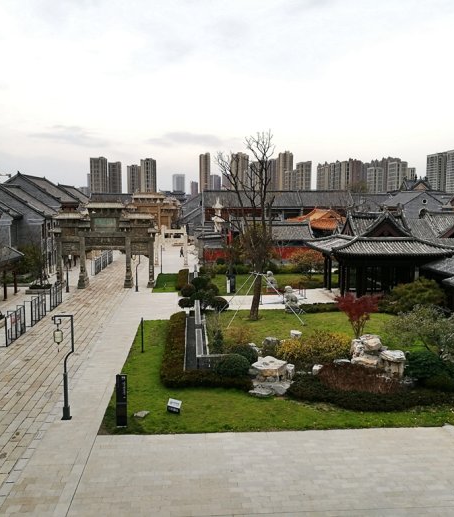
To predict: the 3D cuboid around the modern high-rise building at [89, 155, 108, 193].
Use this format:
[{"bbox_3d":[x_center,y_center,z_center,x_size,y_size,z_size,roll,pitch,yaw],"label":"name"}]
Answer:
[{"bbox_3d":[-172.112,-102.305,723.409,20.000,70.000,16.000,0,6,-4],"label":"modern high-rise building"}]

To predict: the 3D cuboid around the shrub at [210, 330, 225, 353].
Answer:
[{"bbox_3d":[-0.513,4.672,30.643,0.750,1.400,0.750,0,6,0],"label":"shrub"}]

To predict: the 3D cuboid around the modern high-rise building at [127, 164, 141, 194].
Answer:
[{"bbox_3d":[-170.708,-133.675,982.042,24.000,71.900,17.000,0,6,-4],"label":"modern high-rise building"}]

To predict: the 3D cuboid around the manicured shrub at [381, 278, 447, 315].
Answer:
[{"bbox_3d":[14.662,2.972,42.523,4.300,2.500,3.500,0,6,0],"label":"manicured shrub"}]

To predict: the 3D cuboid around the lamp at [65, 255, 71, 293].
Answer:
[{"bbox_3d":[-14.327,1.161,48.840,0.800,3.800,0.400,0,6,-4],"label":"lamp"}]

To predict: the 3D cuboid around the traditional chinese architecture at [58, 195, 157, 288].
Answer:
[{"bbox_3d":[-12.335,-1.600,54.592,10.600,9.000,2.400,0,6,-4],"label":"traditional chinese architecture"}]

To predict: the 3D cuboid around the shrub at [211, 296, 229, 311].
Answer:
[{"bbox_3d":[-0.503,3.616,41.592,1.250,1.050,1.250,0,6,0],"label":"shrub"}]

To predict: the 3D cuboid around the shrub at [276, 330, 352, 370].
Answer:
[{"bbox_3d":[4.724,4.790,29.044,3.850,1.550,2.400,0,6,0],"label":"shrub"}]

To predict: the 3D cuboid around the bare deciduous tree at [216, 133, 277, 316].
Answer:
[{"bbox_3d":[1.432,-2.424,39.517,4.300,13.700,4.100,0,6,-4],"label":"bare deciduous tree"}]

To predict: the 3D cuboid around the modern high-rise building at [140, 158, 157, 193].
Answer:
[{"bbox_3d":[-139.946,-135.286,956.579,27.000,80.800,18.000,0,6,-4],"label":"modern high-rise building"}]

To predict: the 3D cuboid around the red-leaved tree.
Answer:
[{"bbox_3d":[7.661,3.410,31.410,2.700,2.750,2.400,0,6,-4],"label":"red-leaved tree"}]

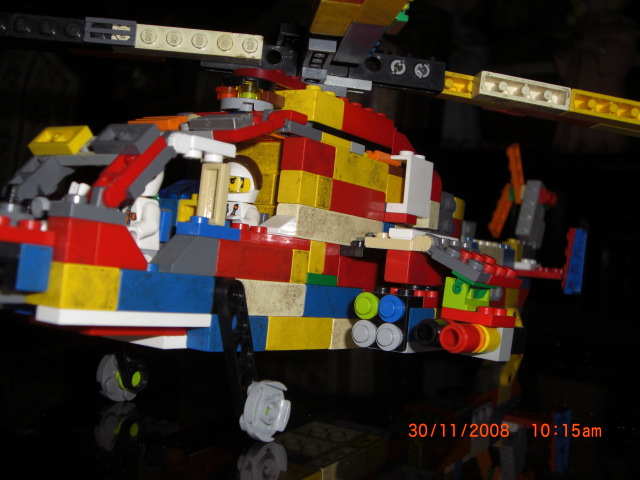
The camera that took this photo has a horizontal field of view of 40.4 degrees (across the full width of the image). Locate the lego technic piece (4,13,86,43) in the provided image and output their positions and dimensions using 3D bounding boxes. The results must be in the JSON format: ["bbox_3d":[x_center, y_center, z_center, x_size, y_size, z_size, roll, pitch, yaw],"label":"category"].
[{"bbox_3d":[-0.084,-0.067,0.279,0.031,0.008,0.010,5,-2,0],"label":"lego technic piece"}]

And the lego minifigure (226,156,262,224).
[{"bbox_3d":[-0.028,-0.010,0.253,0.020,0.029,0.017,4,-3,35],"label":"lego minifigure"}]

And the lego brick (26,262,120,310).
[{"bbox_3d":[-0.056,0.010,0.192,0.016,0.010,0.016,5,-2,35],"label":"lego brick"}]

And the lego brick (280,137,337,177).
[{"bbox_3d":[-0.003,-0.024,0.257,0.008,0.010,0.016,5,-2,35],"label":"lego brick"}]

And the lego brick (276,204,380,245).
[{"bbox_3d":[0.004,-0.003,0.272,0.008,0.010,0.048,4,-3,35],"label":"lego brick"}]

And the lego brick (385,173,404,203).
[{"bbox_3d":[0.022,-0.020,0.310,0.008,0.010,0.016,4,-3,35],"label":"lego brick"}]

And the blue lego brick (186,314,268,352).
[{"bbox_3d":[-0.024,0.024,0.235,0.008,0.010,0.024,4,-3,35],"label":"blue lego brick"}]

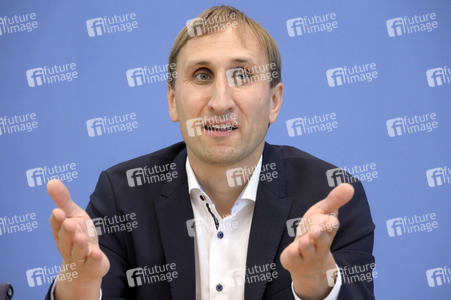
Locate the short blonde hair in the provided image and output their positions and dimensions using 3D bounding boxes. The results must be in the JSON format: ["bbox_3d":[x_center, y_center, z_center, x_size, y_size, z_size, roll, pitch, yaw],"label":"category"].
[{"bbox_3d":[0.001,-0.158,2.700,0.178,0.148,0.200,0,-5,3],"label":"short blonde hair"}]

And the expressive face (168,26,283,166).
[{"bbox_3d":[0.000,-0.085,2.655,0.176,0.212,0.150,0,-5,3],"label":"expressive face"}]

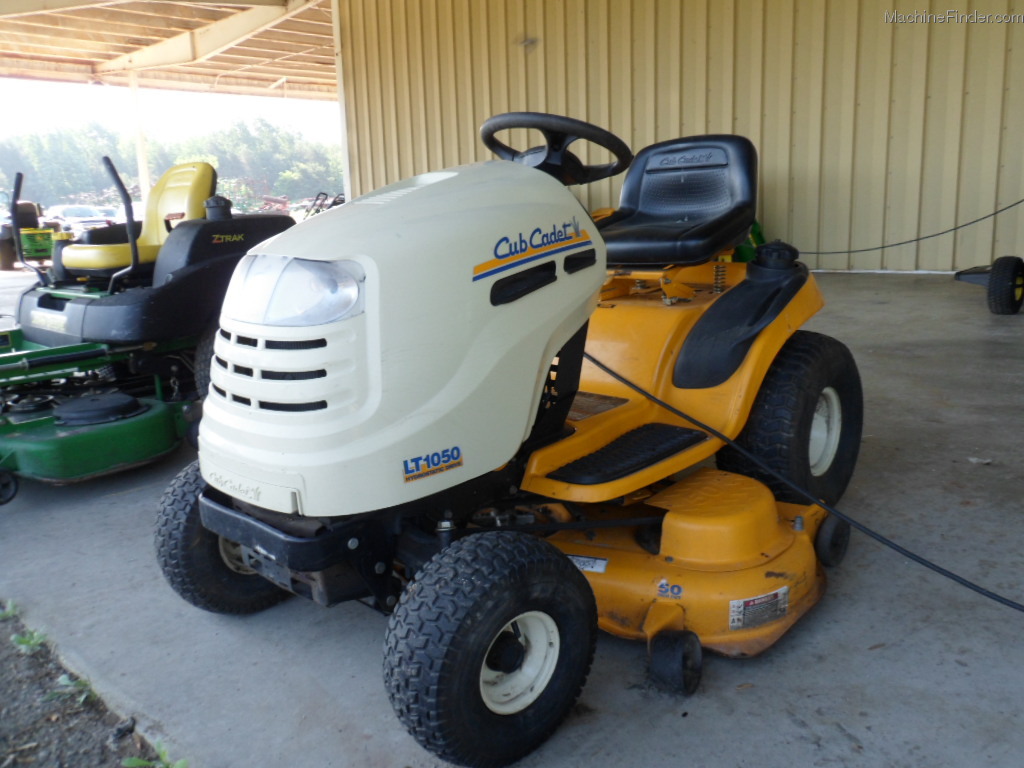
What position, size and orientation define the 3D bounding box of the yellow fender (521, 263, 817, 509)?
[{"bbox_3d":[0.254,-0.110,2.133,0.840,0.390,1.250,10,18,40],"label":"yellow fender"}]

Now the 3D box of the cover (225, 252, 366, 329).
[{"bbox_3d":[-0.407,-0.161,1.358,0.385,0.130,0.110,10,18,40],"label":"cover"}]

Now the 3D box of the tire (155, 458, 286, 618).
[{"bbox_3d":[-0.607,0.329,1.824,0.375,0.375,0.145,-12,17,-37],"label":"tire"}]

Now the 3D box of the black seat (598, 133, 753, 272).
[{"bbox_3d":[0.448,-0.513,2.275,0.460,0.355,0.410,10,18,40],"label":"black seat"}]

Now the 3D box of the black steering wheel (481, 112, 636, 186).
[{"bbox_3d":[0.096,-0.529,1.865,0.358,0.085,0.358,12,-2,0],"label":"black steering wheel"}]

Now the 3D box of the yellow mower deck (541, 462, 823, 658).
[{"bbox_3d":[0.080,0.290,2.013,1.310,0.220,0.740,10,18,40],"label":"yellow mower deck"}]

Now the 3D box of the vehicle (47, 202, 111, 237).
[{"bbox_3d":[-14.688,-5.324,27.000,1.800,1.480,4.500,-5,14,-14],"label":"vehicle"}]

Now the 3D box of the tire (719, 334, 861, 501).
[{"bbox_3d":[0.778,0.118,2.213,0.220,0.518,0.518,10,18,40],"label":"tire"}]

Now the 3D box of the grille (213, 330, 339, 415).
[{"bbox_3d":[-0.431,-0.028,1.358,0.310,0.130,0.080,10,18,40],"label":"grille"}]

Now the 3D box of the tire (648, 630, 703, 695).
[{"bbox_3d":[0.306,0.515,1.489,0.055,0.113,0.113,10,18,40],"label":"tire"}]

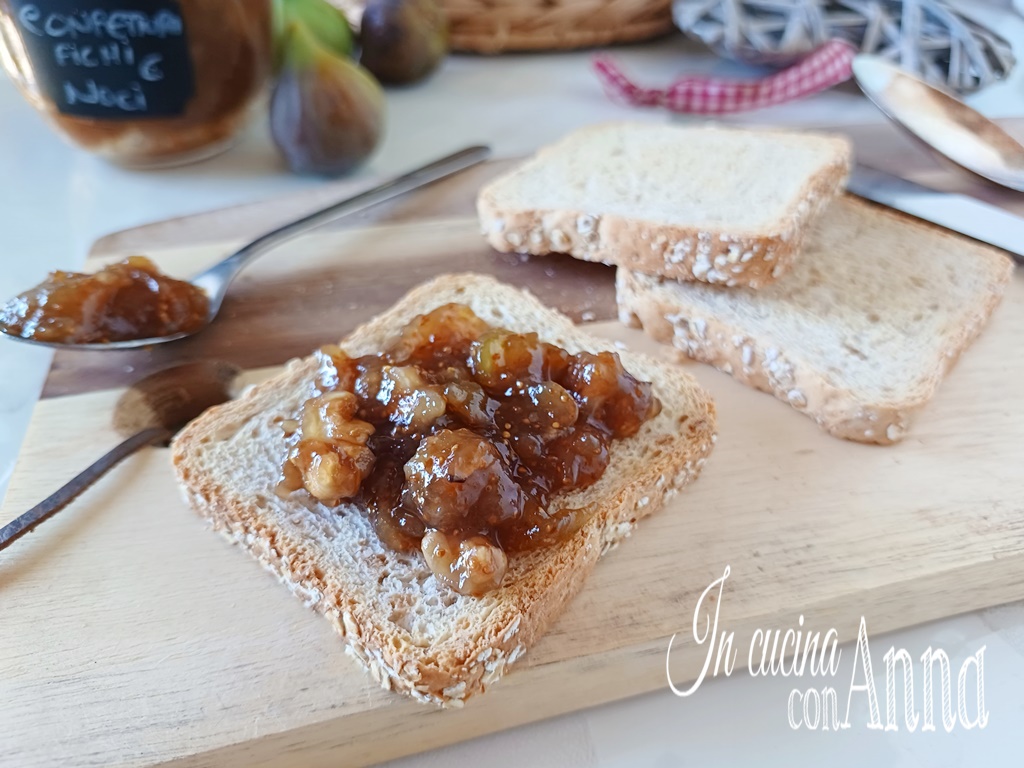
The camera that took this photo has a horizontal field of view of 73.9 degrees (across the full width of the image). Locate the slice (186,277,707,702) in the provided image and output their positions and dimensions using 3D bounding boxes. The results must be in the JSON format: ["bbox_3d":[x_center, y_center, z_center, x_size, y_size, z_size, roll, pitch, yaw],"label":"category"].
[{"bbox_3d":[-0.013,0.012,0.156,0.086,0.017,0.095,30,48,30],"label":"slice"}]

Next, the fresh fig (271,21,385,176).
[{"bbox_3d":[-0.090,-0.134,0.322,0.052,0.068,0.052,-9,39,7],"label":"fresh fig"}]

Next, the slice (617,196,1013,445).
[{"bbox_3d":[0.090,-0.032,0.211,0.090,0.013,0.092,32,50,29],"label":"slice"}]

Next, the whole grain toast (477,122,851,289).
[{"bbox_3d":[0.052,-0.066,0.230,0.096,0.015,0.093,16,41,26],"label":"whole grain toast"}]

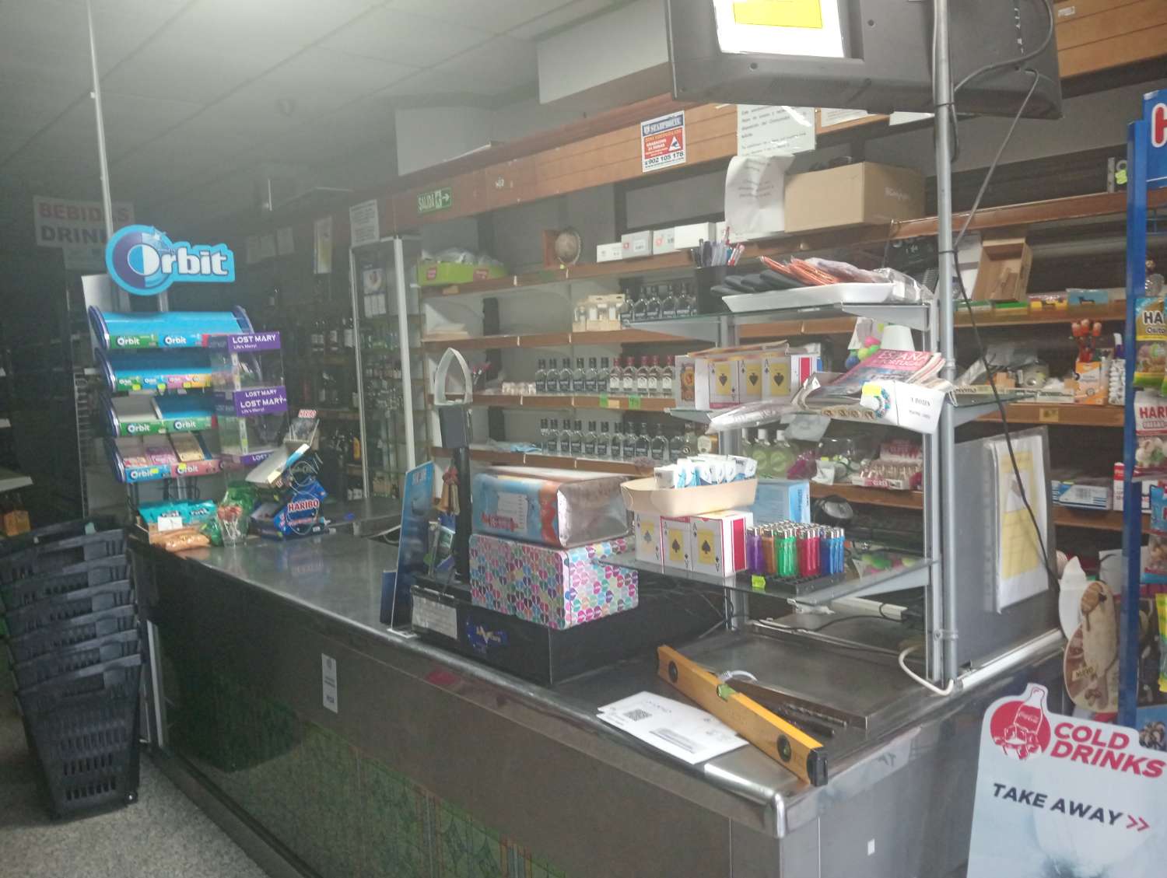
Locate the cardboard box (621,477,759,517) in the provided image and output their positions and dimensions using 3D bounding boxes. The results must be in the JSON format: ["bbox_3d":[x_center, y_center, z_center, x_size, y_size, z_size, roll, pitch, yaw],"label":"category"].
[{"bbox_3d":[0.177,0.091,1.582,0.200,0.042,0.122,-6,7,-34],"label":"cardboard box"}]

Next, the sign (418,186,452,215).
[{"bbox_3d":[-0.716,-1.152,4.567,0.012,0.090,0.297,-7,7,-41],"label":"sign"}]

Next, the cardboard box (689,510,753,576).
[{"bbox_3d":[0.220,0.163,1.495,0.070,0.090,0.067,-7,7,-41],"label":"cardboard box"}]

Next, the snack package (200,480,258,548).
[{"bbox_3d":[-1.086,0.231,2.926,0.130,0.185,0.100,-7,7,-41],"label":"snack package"}]

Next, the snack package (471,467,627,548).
[{"bbox_3d":[-0.063,0.119,1.710,0.155,0.107,0.255,-7,7,-42],"label":"snack package"}]

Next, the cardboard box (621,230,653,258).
[{"bbox_3d":[0.241,-0.749,3.662,0.090,0.094,0.150,-7,7,-41],"label":"cardboard box"}]

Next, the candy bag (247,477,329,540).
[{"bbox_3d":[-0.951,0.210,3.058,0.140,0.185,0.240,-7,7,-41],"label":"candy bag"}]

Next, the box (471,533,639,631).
[{"bbox_3d":[-0.056,0.237,1.710,0.177,0.130,0.257,-8,8,-44],"label":"box"}]

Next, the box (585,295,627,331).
[{"bbox_3d":[0.098,-0.512,3.837,0.055,0.145,0.205,-7,7,-41],"label":"box"}]

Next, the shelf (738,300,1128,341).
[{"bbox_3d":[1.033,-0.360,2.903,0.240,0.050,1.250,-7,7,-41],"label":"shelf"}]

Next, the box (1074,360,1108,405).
[{"bbox_3d":[1.327,-0.149,2.468,0.045,0.112,0.068,-7,7,-41],"label":"box"}]

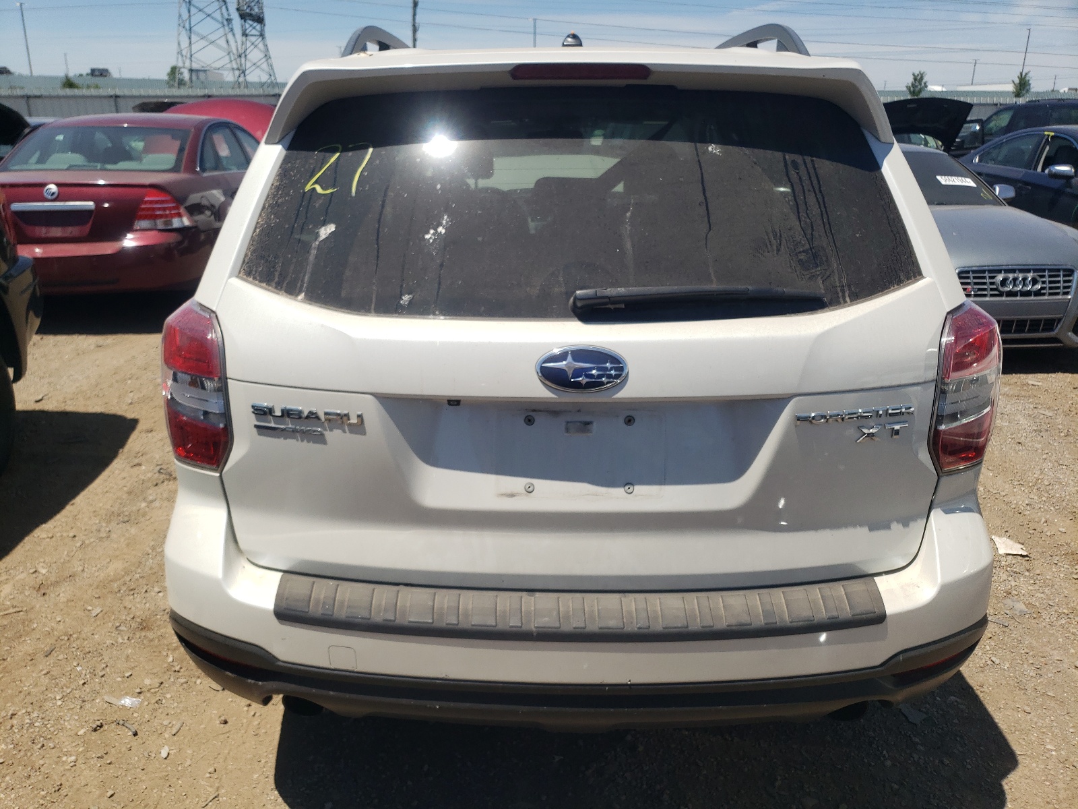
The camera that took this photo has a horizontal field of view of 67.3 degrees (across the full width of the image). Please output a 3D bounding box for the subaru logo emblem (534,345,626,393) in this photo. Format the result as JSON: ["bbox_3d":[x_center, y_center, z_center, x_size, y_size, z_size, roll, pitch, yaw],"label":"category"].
[{"bbox_3d":[0.073,-0.060,1.378,0.157,0.082,0.018,0,9,0],"label":"subaru logo emblem"}]

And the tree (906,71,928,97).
[{"bbox_3d":[25.674,-20.739,55.664,1.550,4.000,1.500,0,19,0],"label":"tree"}]

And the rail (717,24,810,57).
[{"bbox_3d":[0.575,-1.059,2.537,0.120,0.110,1.680,0,19,0],"label":"rail"}]

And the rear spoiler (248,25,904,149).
[{"bbox_3d":[0.077,-0.560,1.461,1.130,0.170,0.280,0,19,0],"label":"rear spoiler"}]

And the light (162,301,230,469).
[{"bbox_3d":[-0.678,-0.055,1.620,0.210,0.340,0.270,0,19,0],"label":"light"}]

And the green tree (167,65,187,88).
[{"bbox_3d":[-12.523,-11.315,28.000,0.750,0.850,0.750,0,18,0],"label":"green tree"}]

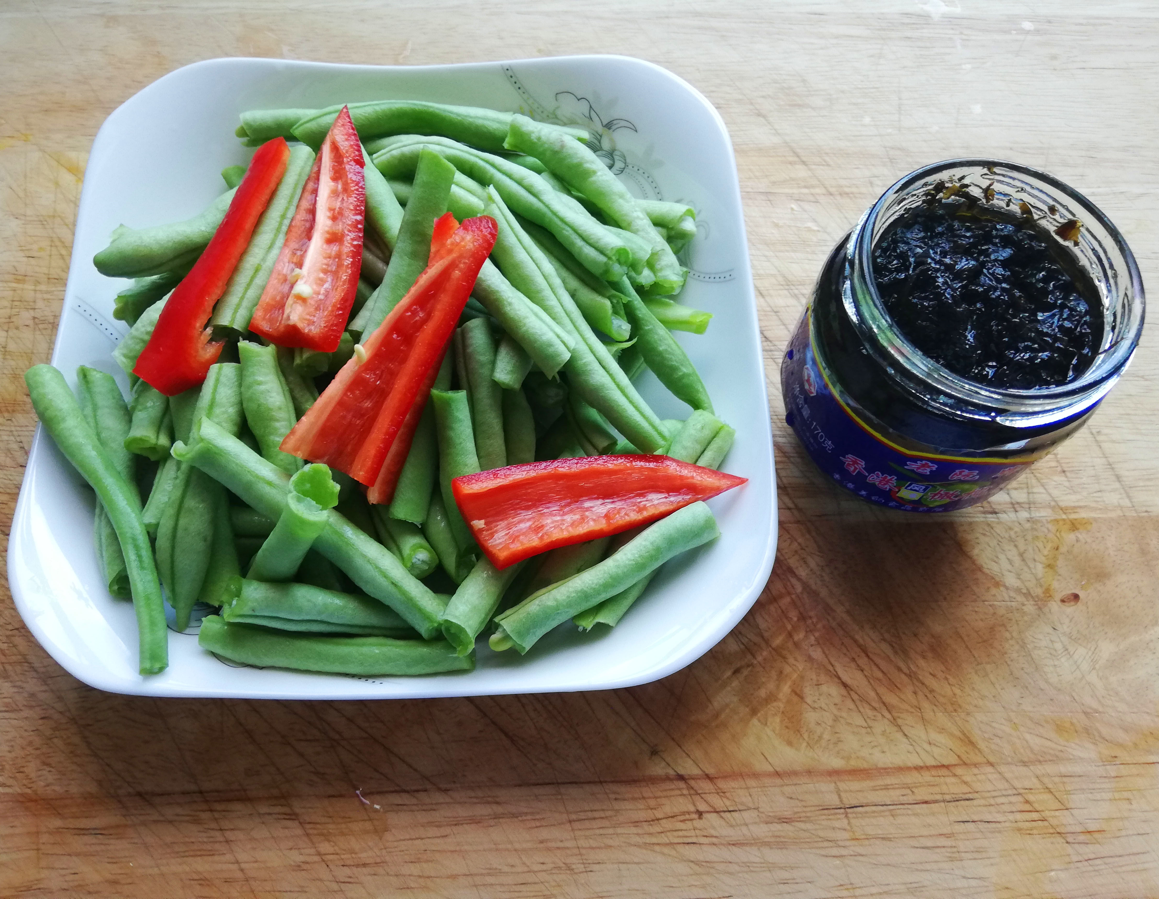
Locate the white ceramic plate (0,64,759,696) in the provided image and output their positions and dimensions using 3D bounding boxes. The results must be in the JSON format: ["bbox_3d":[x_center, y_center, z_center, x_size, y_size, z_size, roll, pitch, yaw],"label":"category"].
[{"bbox_3d":[-0.044,-0.024,0.245,0.182,0.040,0.182,-1,68,-1],"label":"white ceramic plate"}]

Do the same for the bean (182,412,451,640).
[{"bbox_3d":[-0.064,0.019,0.215,0.077,0.011,0.011,36,72,5],"label":"bean"}]

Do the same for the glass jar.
[{"bbox_3d":[0.093,-0.026,0.231,0.072,0.070,0.072,0,68,0],"label":"glass jar"}]

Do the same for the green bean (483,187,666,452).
[{"bbox_3d":[-0.003,-0.034,0.230,0.012,0.010,0.082,-29,76,-11],"label":"green bean"}]

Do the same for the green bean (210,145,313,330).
[{"bbox_3d":[-0.082,-0.056,0.235,0.011,0.010,0.059,10,67,4],"label":"green bean"}]

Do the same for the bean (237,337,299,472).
[{"bbox_3d":[-0.075,-0.009,0.224,0.011,0.011,0.037,-15,82,-6],"label":"bean"}]

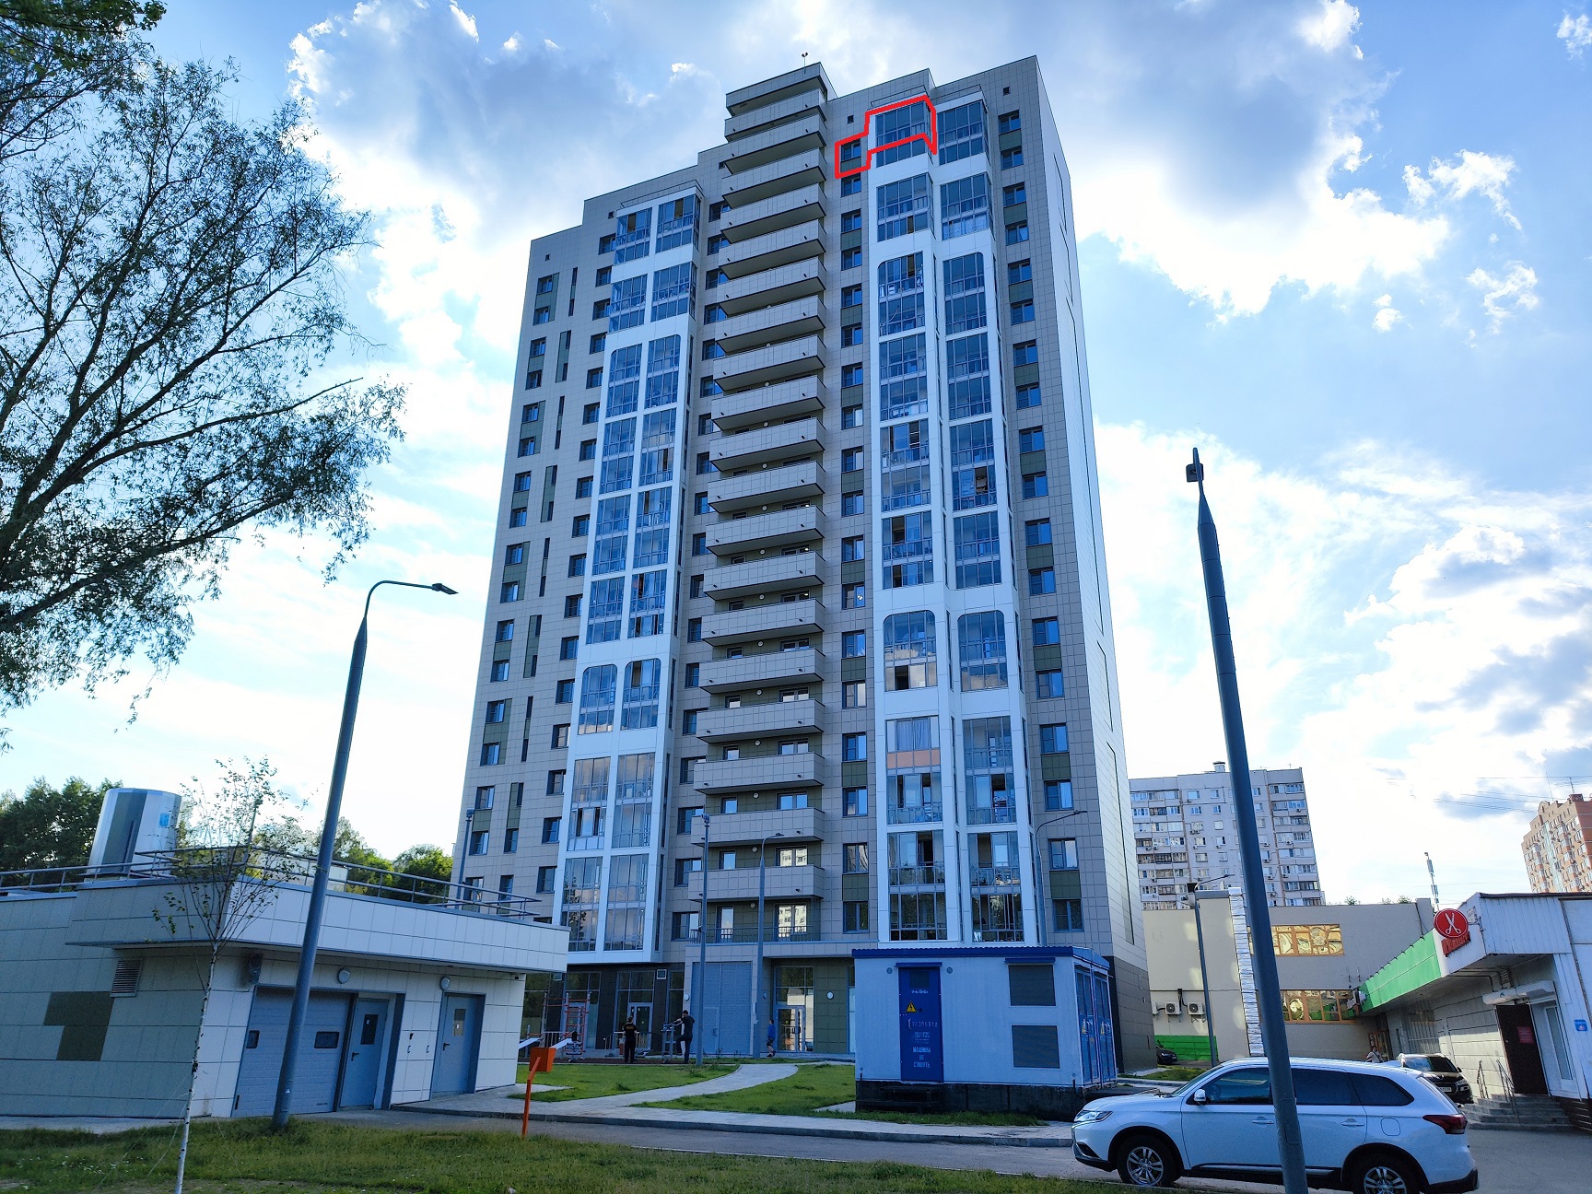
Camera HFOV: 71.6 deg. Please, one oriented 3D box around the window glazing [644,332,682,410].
[{"bbox_3d":[-9.244,-15.699,77.032,2.535,5.576,0.150,-8,-23,21],"label":"window glazing"}]

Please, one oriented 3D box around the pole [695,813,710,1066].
[{"bbox_3d":[-3.385,12.586,41.127,0.340,8.976,0.340,-8,-23,21],"label":"pole"}]

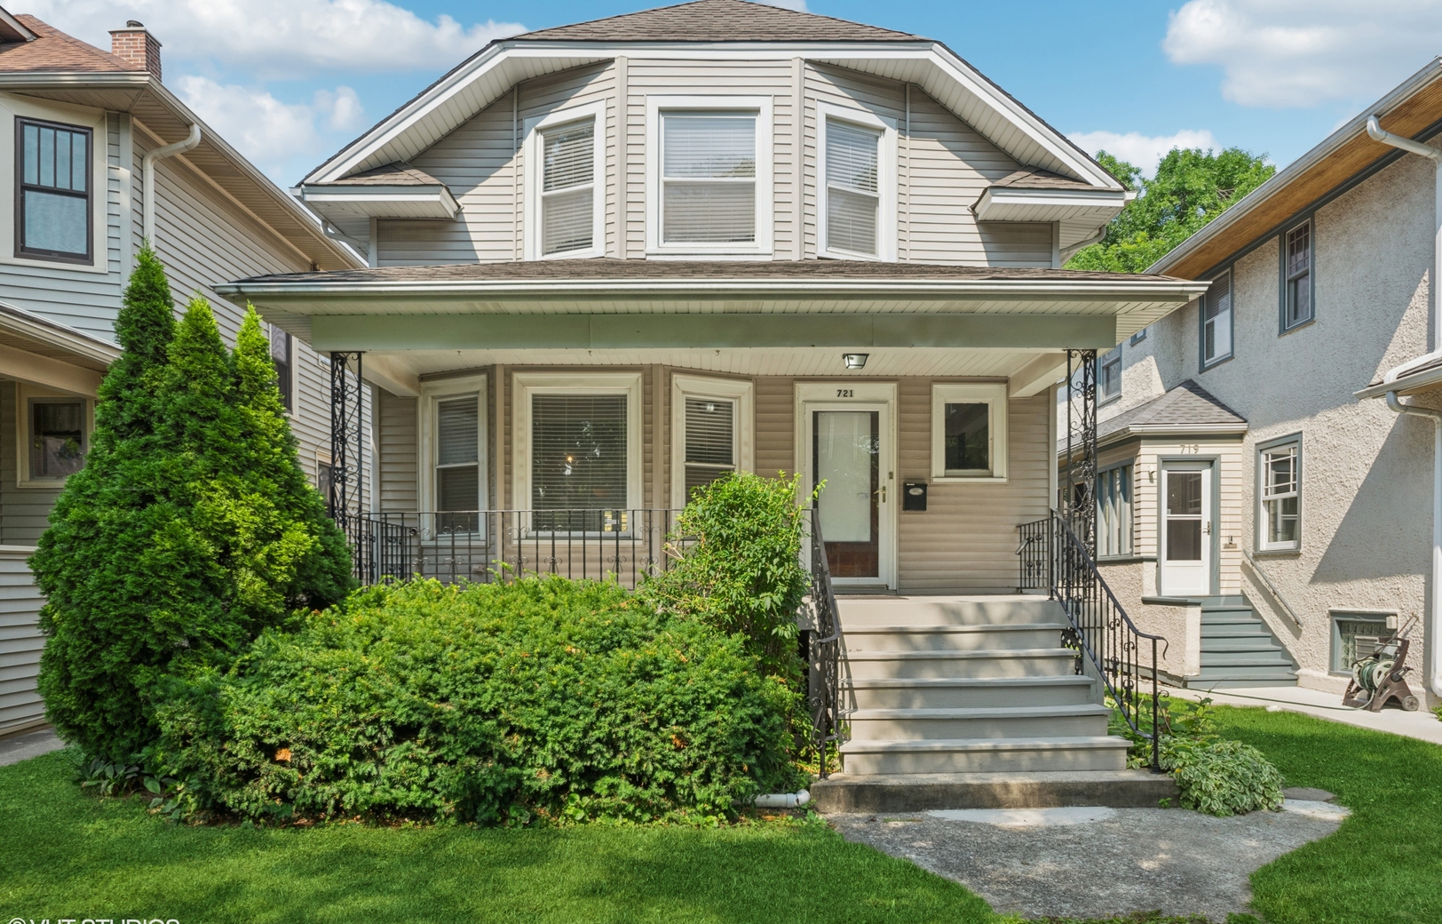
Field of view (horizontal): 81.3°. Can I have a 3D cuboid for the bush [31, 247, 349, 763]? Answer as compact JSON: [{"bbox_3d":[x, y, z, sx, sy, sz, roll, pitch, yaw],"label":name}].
[{"bbox_3d":[-4.830,0.352,7.550,2.650,4.500,1.900,0,-4,0],"label":"bush"}]

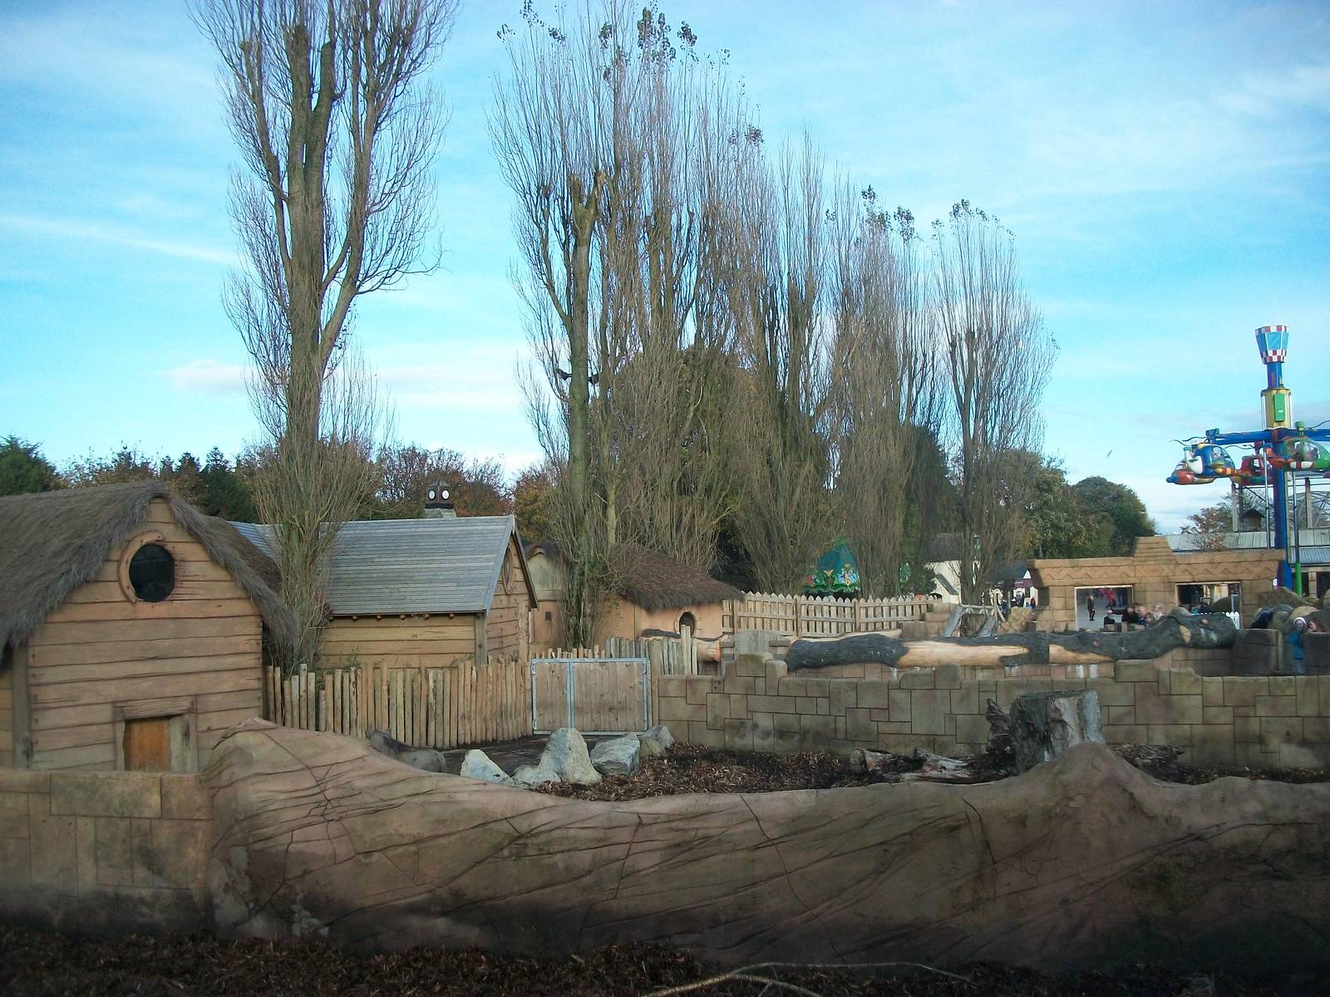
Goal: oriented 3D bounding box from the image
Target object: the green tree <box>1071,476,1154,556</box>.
[{"bbox_3d":[30.637,3.070,85.000,6.200,9.800,6.000,-1,-4,0],"label":"green tree"}]

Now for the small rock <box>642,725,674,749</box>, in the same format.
[{"bbox_3d":[-0.084,3.234,16.600,0.430,0.360,0.380,-1,-4,0],"label":"small rock"}]

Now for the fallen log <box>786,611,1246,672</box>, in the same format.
[{"bbox_3d":[5.054,2.146,18.600,6.550,0.820,0.650,-2,-4,13],"label":"fallen log"}]

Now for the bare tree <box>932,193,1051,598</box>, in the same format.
[{"bbox_3d":[12.858,-3.122,49.000,4.800,17.500,4.600,-1,-4,0],"label":"bare tree"}]

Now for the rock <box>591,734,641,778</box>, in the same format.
[{"bbox_3d":[-0.606,3.171,15.100,0.620,0.510,0.500,-1,-4,0],"label":"rock"}]

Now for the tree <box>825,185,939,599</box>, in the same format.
[{"bbox_3d":[8.094,-3.003,45.500,4.100,16.900,4.100,-1,-4,0],"label":"tree"}]

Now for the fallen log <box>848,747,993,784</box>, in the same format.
[{"bbox_3d":[3.050,3.199,14.700,1.660,0.400,0.550,-2,-4,10],"label":"fallen log"}]

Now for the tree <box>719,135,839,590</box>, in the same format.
[{"bbox_3d":[3.863,-3.414,41.000,4.000,17.200,4.000,-1,-4,0],"label":"tree"}]

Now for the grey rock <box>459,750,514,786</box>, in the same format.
[{"bbox_3d":[-2.143,3.224,14.700,0.650,0.470,0.500,-1,-4,0],"label":"grey rock"}]

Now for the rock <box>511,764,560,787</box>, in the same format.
[{"bbox_3d":[-1.526,3.278,14.500,0.580,0.300,0.450,-1,-4,0],"label":"rock"}]

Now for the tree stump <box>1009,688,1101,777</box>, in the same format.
[{"bbox_3d":[4.728,2.852,14.900,1.100,1.050,1.020,-1,-4,0],"label":"tree stump"}]

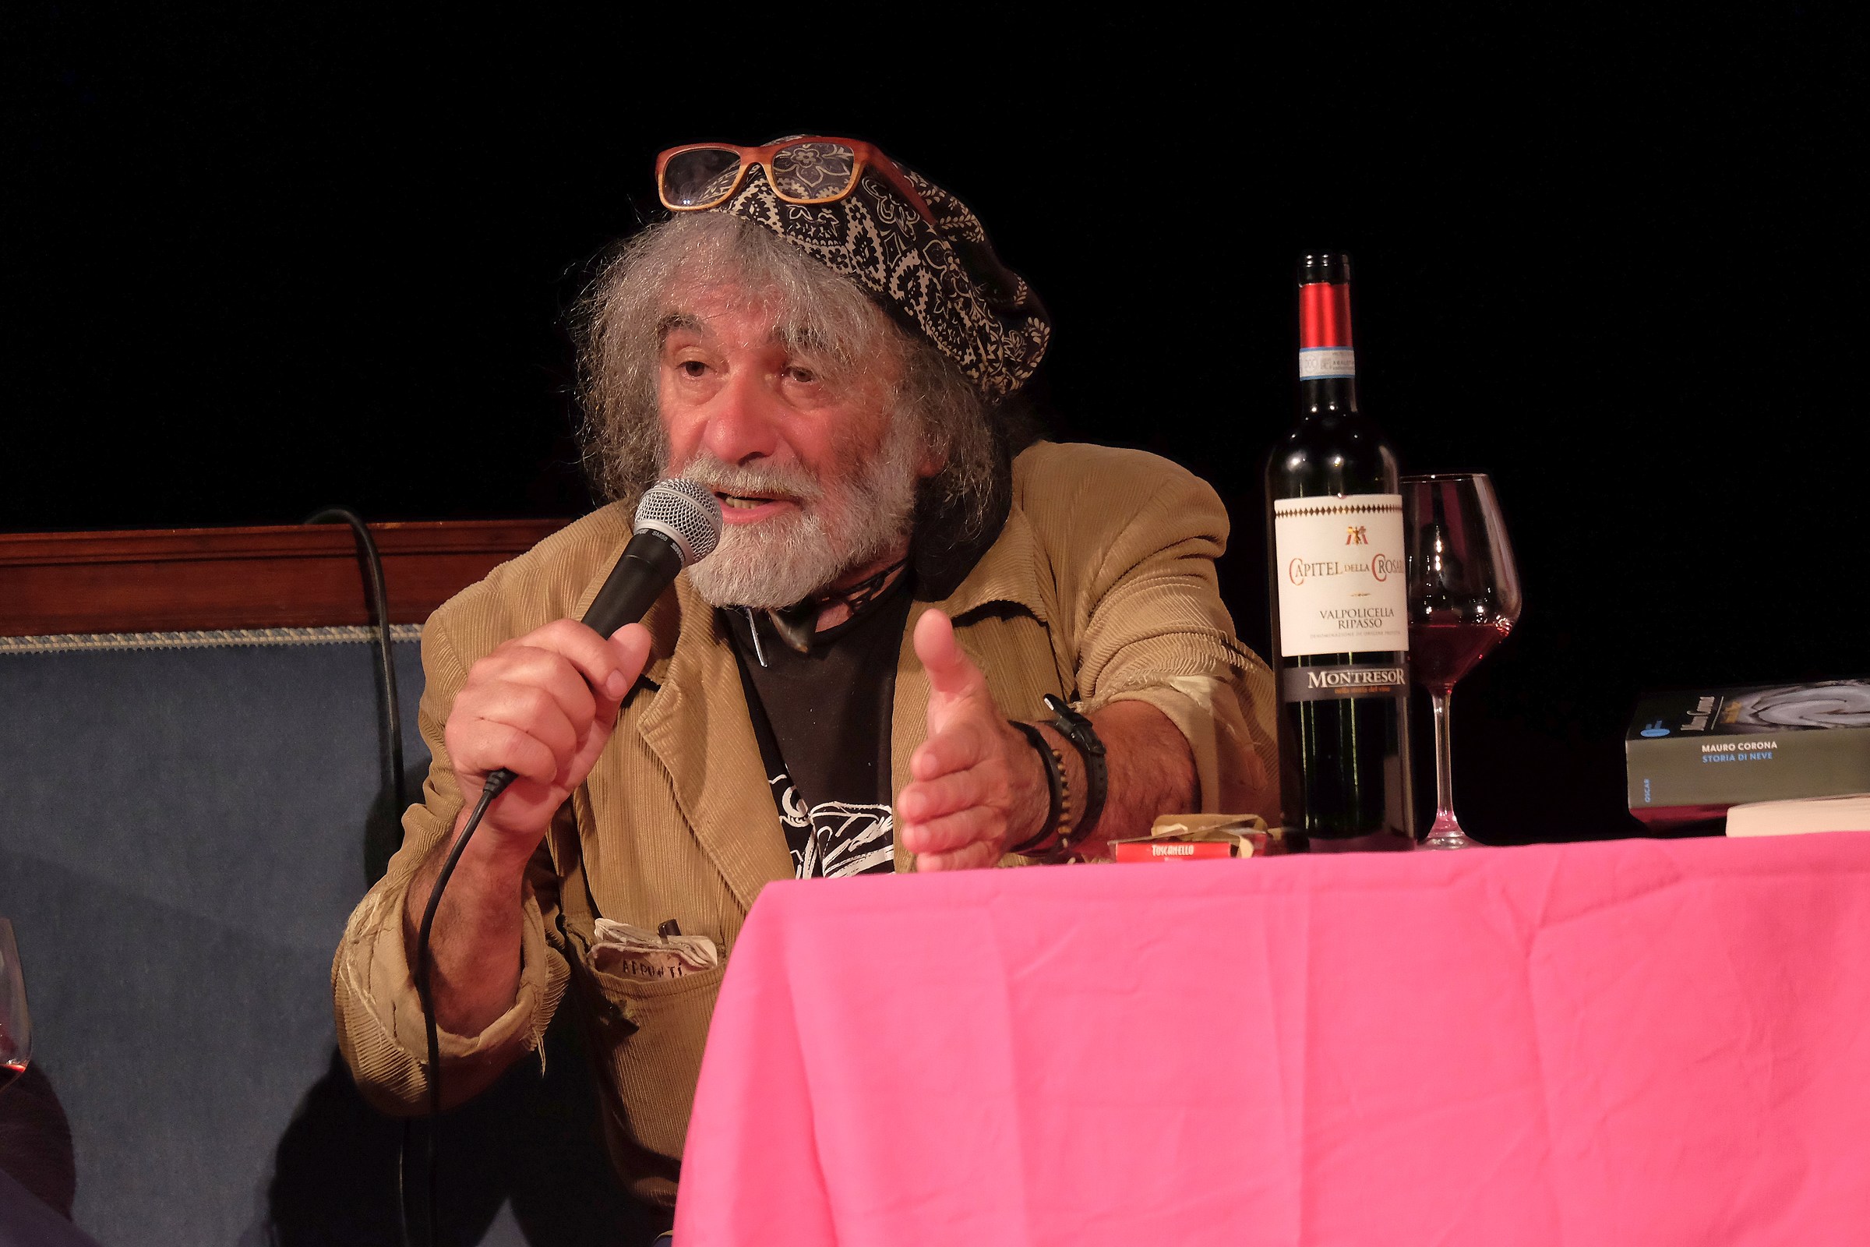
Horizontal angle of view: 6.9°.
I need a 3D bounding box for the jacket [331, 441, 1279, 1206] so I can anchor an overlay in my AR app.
[{"bbox_3d":[-0.075,0.149,8.975,0.550,0.510,0.420,-2,-1,7],"label":"jacket"}]

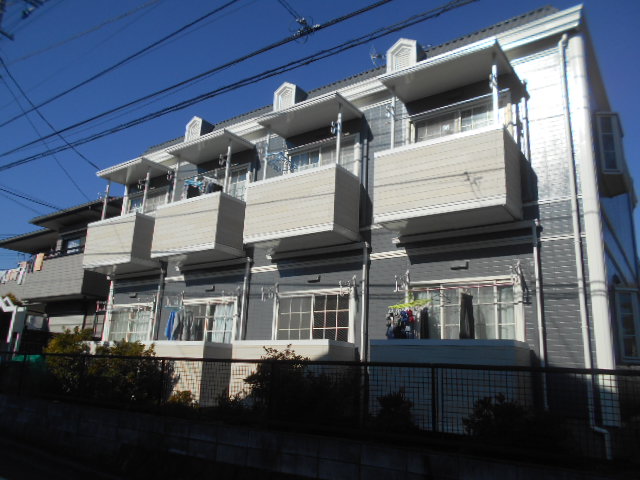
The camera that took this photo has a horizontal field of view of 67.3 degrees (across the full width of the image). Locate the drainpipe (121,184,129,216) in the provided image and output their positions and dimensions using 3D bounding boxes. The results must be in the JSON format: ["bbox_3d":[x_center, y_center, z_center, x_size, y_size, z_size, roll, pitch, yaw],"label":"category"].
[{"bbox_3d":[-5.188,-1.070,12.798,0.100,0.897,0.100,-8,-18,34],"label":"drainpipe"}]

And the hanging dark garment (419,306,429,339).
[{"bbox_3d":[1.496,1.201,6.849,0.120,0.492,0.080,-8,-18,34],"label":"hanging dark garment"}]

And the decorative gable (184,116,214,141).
[{"bbox_3d":[-2.861,-2.573,11.539,0.540,0.610,0.450,-8,-18,34],"label":"decorative gable"}]

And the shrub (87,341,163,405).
[{"bbox_3d":[-3.217,2.202,7.914,1.100,1.050,1.000,-8,-18,34],"label":"shrub"}]

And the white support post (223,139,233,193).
[{"bbox_3d":[-1.909,-1.536,10.014,0.065,1.150,0.065,-8,-18,34],"label":"white support post"}]

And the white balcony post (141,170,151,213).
[{"bbox_3d":[-3.973,-1.139,10.993,0.065,1.059,0.065,-8,-18,34],"label":"white balcony post"}]

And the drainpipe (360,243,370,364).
[{"bbox_3d":[0.718,1.086,7.833,0.065,2.154,0.065,-8,-18,34],"label":"drainpipe"}]

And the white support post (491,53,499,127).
[{"bbox_3d":[2.517,-2.161,6.896,0.060,1.129,0.060,-8,-18,34],"label":"white support post"}]

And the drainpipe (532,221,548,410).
[{"bbox_3d":[2.898,0.937,6.302,0.065,2.468,0.065,-8,-18,34],"label":"drainpipe"}]

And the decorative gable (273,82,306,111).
[{"bbox_3d":[-0.592,-2.883,9.992,0.560,0.610,0.450,-8,-18,34],"label":"decorative gable"}]

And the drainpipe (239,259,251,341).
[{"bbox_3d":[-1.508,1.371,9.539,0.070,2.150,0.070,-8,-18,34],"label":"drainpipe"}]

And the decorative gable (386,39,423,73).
[{"bbox_3d":[1.599,-3.224,8.733,0.570,0.700,0.530,-8,-18,34],"label":"decorative gable"}]

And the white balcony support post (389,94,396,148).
[{"bbox_3d":[1.189,-1.922,7.784,0.060,0.995,0.060,-8,-18,34],"label":"white balcony support post"}]

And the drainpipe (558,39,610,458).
[{"bbox_3d":[3.462,-0.250,6.441,0.180,5.850,0.120,-8,-18,34],"label":"drainpipe"}]

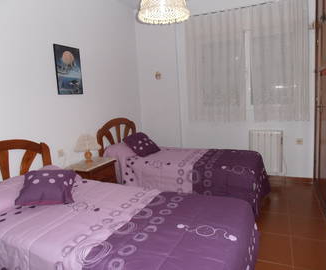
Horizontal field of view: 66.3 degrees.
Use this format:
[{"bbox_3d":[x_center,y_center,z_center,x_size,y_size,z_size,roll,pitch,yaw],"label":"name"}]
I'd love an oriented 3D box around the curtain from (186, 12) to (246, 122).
[{"bbox_3d":[0.705,-0.889,3.325,0.775,1.440,0.080,0,8,25],"label":"curtain"}]

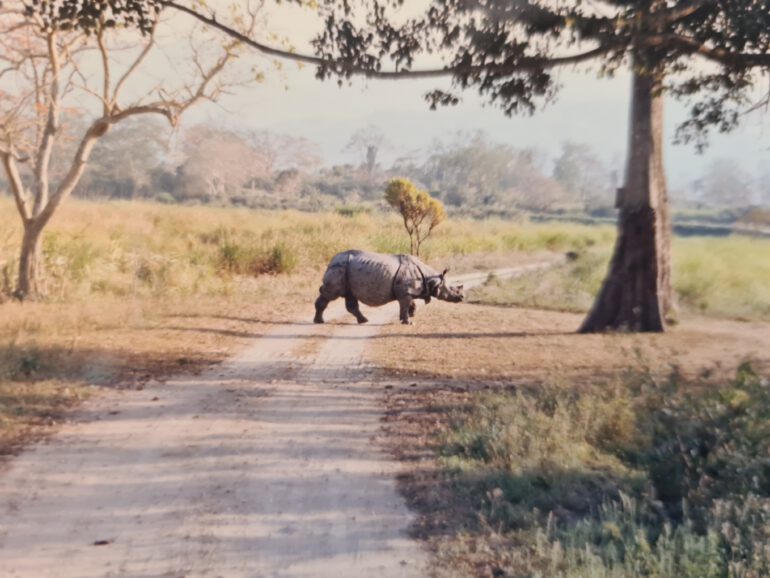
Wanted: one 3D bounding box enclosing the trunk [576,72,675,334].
[{"bbox_3d":[5.616,-2.090,13.113,2.050,5.950,1.900,1,7,0],"label":"trunk"}]

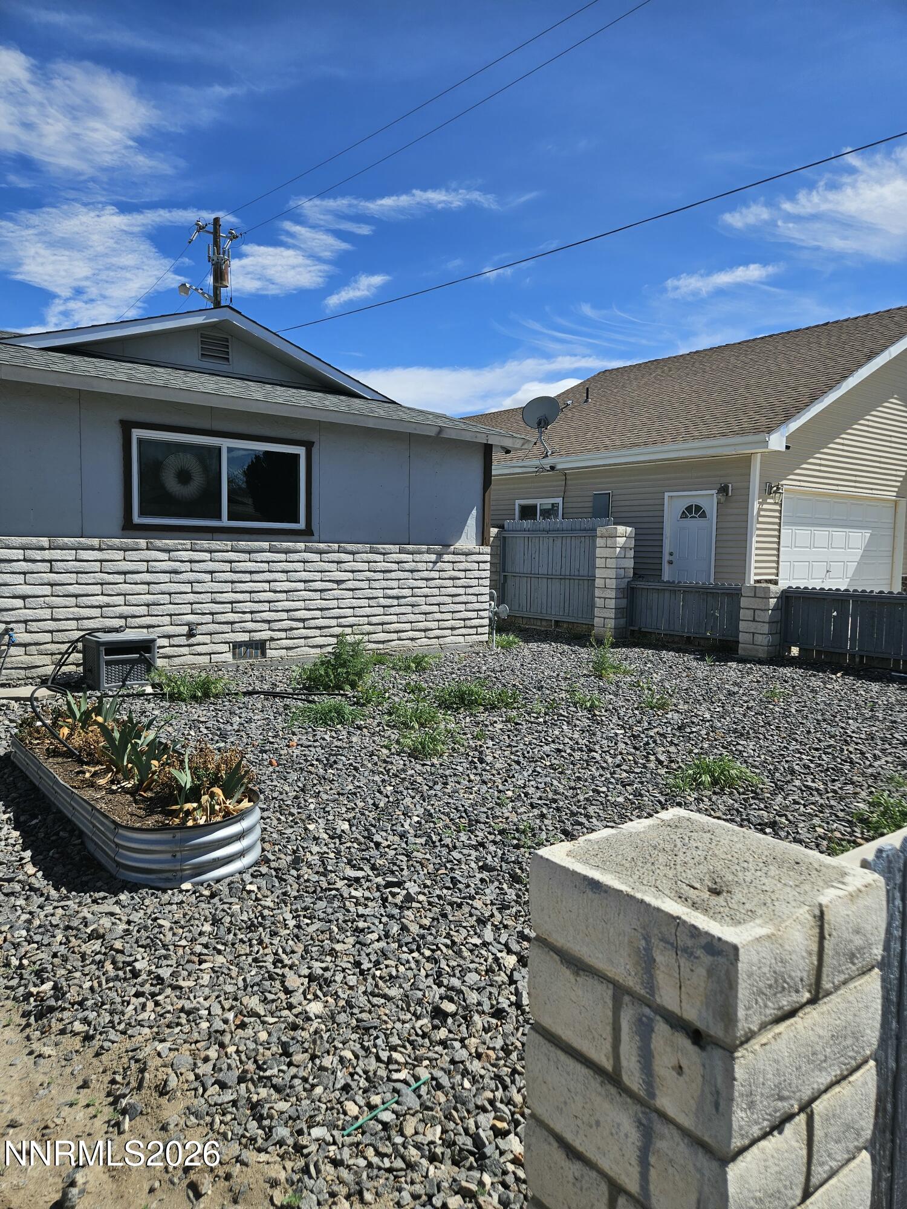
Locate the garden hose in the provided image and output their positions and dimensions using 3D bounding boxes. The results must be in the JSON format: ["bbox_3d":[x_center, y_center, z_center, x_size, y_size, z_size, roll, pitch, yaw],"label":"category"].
[{"bbox_3d":[-2.019,0.552,6.252,2.641,0.544,2.974,-2,5,-39],"label":"garden hose"}]

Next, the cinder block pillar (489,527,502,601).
[{"bbox_3d":[0.663,-0.528,14.646,0.403,1.680,0.403,-2,5,-39],"label":"cinder block pillar"}]

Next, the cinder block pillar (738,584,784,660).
[{"bbox_3d":[4.060,0.206,10.543,0.403,0.938,0.403,-2,5,-39],"label":"cinder block pillar"}]

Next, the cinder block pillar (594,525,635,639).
[{"bbox_3d":[2.487,-0.344,12.443,0.403,1.710,0.403,-2,5,-39],"label":"cinder block pillar"}]

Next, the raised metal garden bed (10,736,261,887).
[{"bbox_3d":[-1.721,0.937,4.198,0.696,0.262,2.359,-2,5,-39],"label":"raised metal garden bed"}]

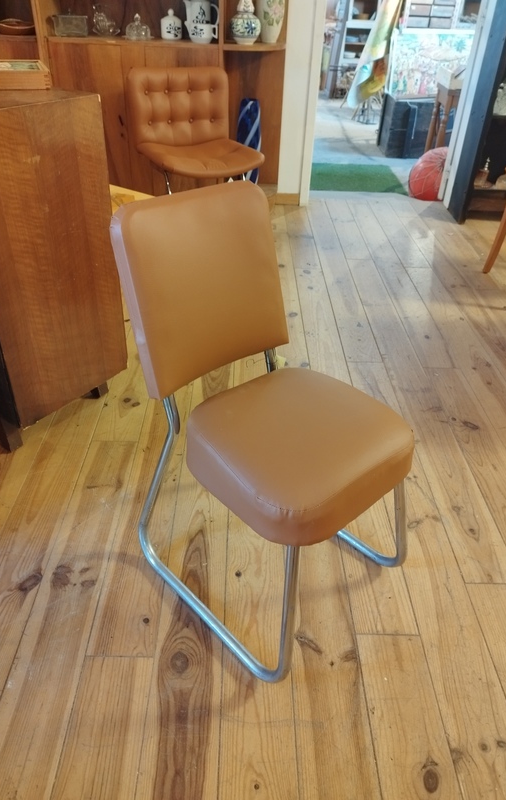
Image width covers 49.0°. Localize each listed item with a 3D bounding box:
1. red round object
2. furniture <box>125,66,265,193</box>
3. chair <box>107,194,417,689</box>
[{"bbox_3d":[1.342,-1.584,3.894,0.470,0.340,0.470,2,37,-1],"label":"red round object"},{"bbox_3d":[-0.284,-1.253,2.943,0.532,0.833,0.585,-17,40,-24],"label":"furniture"},{"bbox_3d":[0.043,0.049,1.201,0.464,0.835,0.562,-27,46,-34],"label":"chair"}]

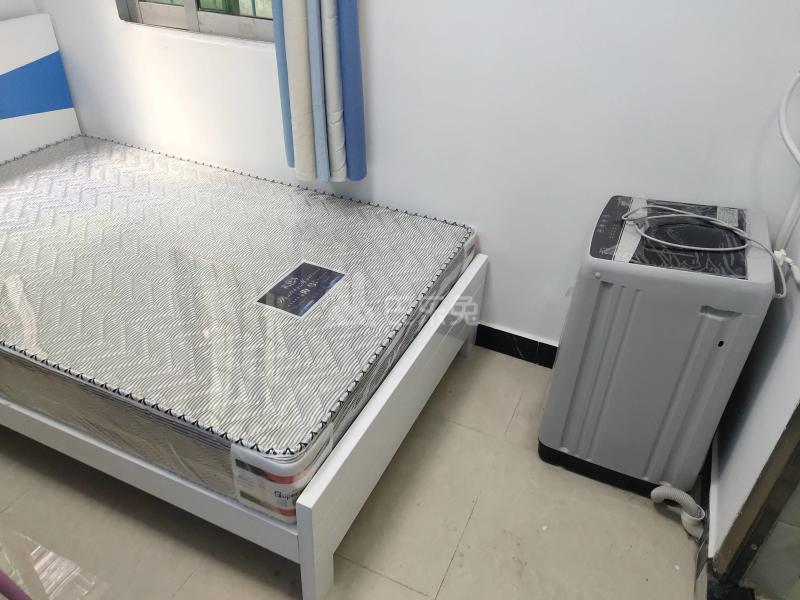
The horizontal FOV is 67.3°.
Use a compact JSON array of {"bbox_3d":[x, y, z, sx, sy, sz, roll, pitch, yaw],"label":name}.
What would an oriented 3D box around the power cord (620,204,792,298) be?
[{"bbox_3d":[0.771,-0.144,1.552,0.405,0.105,0.240,16,35,19],"label":"power cord"}]

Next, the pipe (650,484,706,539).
[{"bbox_3d":[0.803,0.603,1.734,0.152,0.092,0.108,16,35,19],"label":"pipe"}]

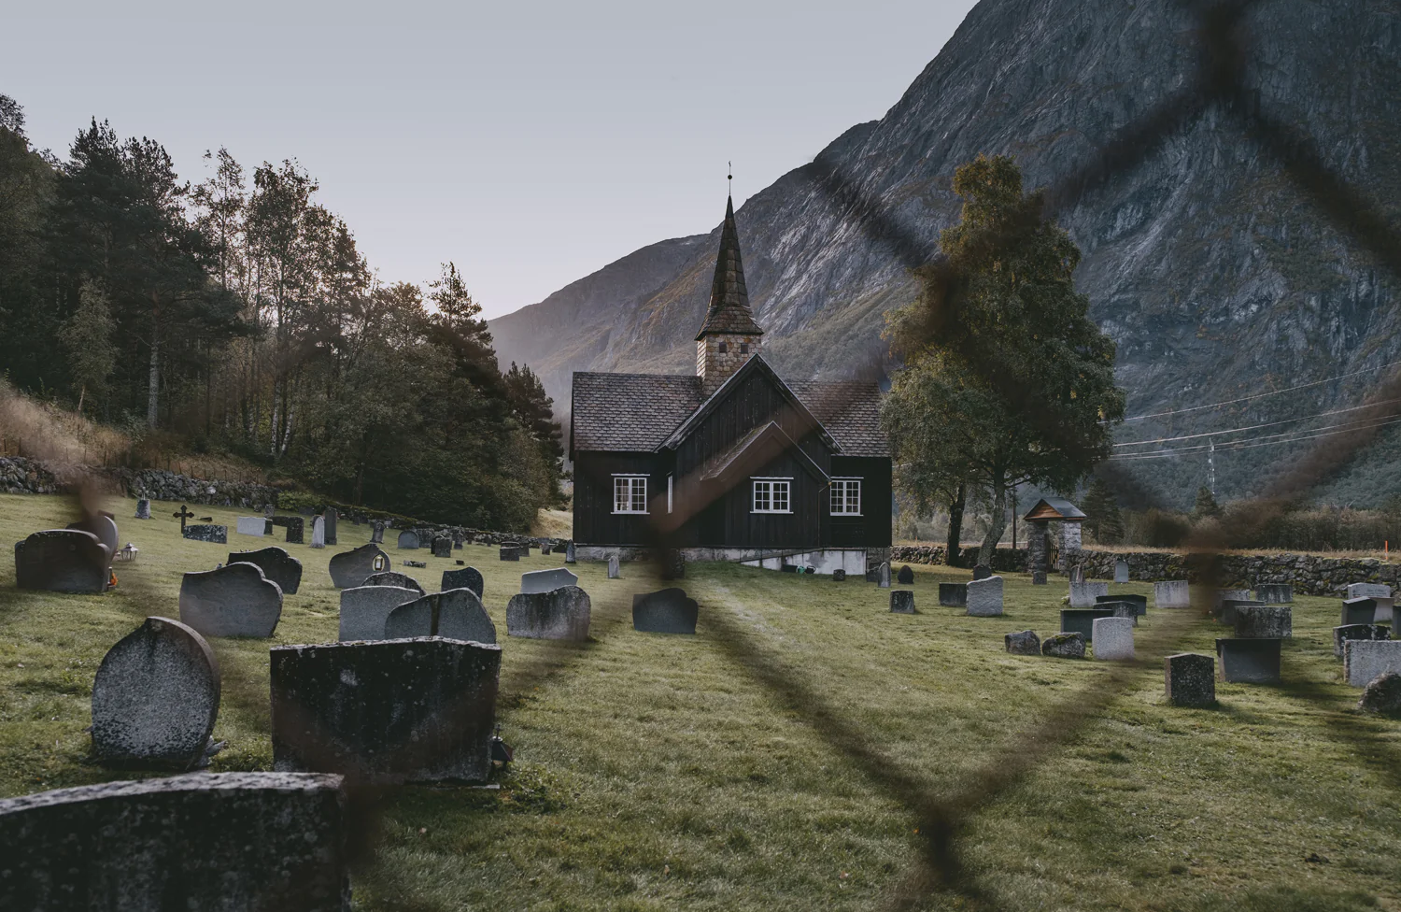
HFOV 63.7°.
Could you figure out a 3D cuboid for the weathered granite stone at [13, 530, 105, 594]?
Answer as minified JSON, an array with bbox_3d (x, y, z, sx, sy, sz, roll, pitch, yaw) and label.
[{"bbox_3d":[-6.881,1.131,12.177,0.900,0.670,0.155,1,-3,-5],"label":"weathered granite stone"}]

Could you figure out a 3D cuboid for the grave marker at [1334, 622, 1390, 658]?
[{"bbox_3d":[10.706,2.994,18.290,0.847,0.556,0.180,0,-4,0],"label":"grave marker"}]

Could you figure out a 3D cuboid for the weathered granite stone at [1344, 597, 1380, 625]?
[{"bbox_3d":[12.899,3.095,22.085,0.597,0.651,0.170,0,-4,0],"label":"weathered granite stone"}]

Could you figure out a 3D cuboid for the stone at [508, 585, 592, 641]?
[{"bbox_3d":[-1.787,1.858,13.400,0.968,0.632,0.200,0,-4,0],"label":"stone"}]

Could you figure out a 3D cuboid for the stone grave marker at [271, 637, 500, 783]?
[{"bbox_3d":[-1.574,1.279,5.687,1.110,0.720,0.175,1,-3,-7],"label":"stone grave marker"}]

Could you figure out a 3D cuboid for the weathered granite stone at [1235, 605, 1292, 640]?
[{"bbox_3d":[10.340,3.064,20.800,1.044,0.593,0.200,0,-4,0],"label":"weathered granite stone"}]

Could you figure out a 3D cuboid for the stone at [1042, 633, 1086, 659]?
[{"bbox_3d":[4.480,2.331,13.900,0.407,0.279,0.320,1,-3,-11],"label":"stone"}]

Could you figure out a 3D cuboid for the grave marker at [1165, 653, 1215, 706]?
[{"bbox_3d":[5.842,2.666,13.475,0.540,0.610,0.150,1,-3,-5],"label":"grave marker"}]

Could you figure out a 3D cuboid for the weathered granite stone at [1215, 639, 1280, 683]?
[{"bbox_3d":[6.116,2.283,12.600,0.703,0.454,0.150,1,-3,-11],"label":"weathered granite stone"}]

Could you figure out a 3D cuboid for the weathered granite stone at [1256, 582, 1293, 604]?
[{"bbox_3d":[14.231,3.408,28.090,0.896,0.503,0.180,0,-4,0],"label":"weathered granite stone"}]

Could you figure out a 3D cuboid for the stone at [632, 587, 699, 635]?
[{"bbox_3d":[-0.422,1.850,13.500,0.774,0.516,0.140,1,-3,-11],"label":"stone"}]

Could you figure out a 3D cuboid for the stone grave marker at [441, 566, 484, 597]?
[{"bbox_3d":[-3.630,1.977,17.265,0.630,0.560,0.130,1,-3,-5],"label":"stone grave marker"}]

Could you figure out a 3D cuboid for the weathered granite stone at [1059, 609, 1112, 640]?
[{"bbox_3d":[7.038,3.092,20.570,0.900,0.570,0.140,1,-3,-5],"label":"weathered granite stone"}]

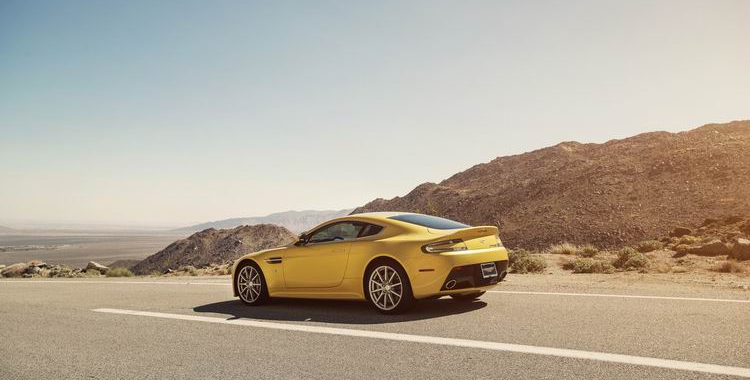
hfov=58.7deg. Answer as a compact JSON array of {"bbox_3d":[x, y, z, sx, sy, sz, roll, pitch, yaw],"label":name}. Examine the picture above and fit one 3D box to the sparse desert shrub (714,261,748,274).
[{"bbox_3d":[6.080,1.329,11.432,0.581,0.229,0.459,-3,-3,28],"label":"sparse desert shrub"}]

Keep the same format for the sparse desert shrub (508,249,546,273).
[{"bbox_3d":[3.177,1.483,14.025,0.858,0.479,0.760,-2,-3,13],"label":"sparse desert shrub"}]

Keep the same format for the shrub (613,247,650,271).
[{"bbox_3d":[5.103,1.363,13.262,0.752,0.454,0.667,-3,-3,21],"label":"shrub"}]

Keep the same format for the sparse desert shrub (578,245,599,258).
[{"bbox_3d":[5.441,1.567,16.989,0.508,0.342,0.504,-3,-3,18],"label":"sparse desert shrub"}]

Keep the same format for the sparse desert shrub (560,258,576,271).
[{"bbox_3d":[3.975,1.530,13.693,0.369,0.236,0.366,-2,-3,16],"label":"sparse desert shrub"}]

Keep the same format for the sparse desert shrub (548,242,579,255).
[{"bbox_3d":[5.502,1.707,19.455,0.872,0.335,0.733,-2,-3,16],"label":"sparse desert shrub"}]

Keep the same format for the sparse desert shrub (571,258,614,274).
[{"bbox_3d":[4.167,1.466,12.772,0.839,0.292,0.620,-3,-3,18],"label":"sparse desert shrub"}]

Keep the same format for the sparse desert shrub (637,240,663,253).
[{"bbox_3d":[7.103,1.462,17.248,0.670,0.297,0.597,-3,-3,22],"label":"sparse desert shrub"}]

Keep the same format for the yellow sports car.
[{"bbox_3d":[-0.201,0.955,9.291,4.385,1.250,1.920,-6,-5,42],"label":"yellow sports car"}]

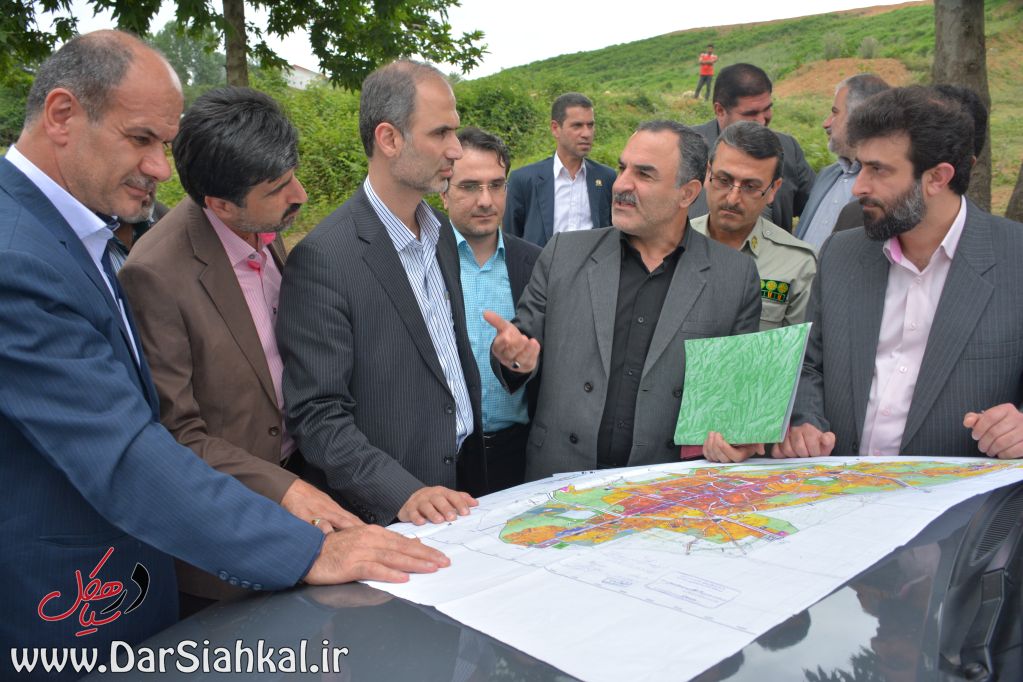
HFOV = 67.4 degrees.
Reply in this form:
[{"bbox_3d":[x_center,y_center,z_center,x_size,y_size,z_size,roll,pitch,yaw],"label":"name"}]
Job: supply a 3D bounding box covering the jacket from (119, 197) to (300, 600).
[{"bbox_3d":[-0.515,0.095,1.360,0.320,0.710,0.460,4,11,20],"label":"jacket"}]

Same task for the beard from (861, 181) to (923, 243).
[{"bbox_3d":[0.653,-0.222,1.310,0.095,0.105,0.130,-3,11,-18],"label":"beard"}]

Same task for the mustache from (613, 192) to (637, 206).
[{"bbox_3d":[0.222,-0.283,1.530,0.030,0.025,0.062,-6,12,-32],"label":"mustache"}]

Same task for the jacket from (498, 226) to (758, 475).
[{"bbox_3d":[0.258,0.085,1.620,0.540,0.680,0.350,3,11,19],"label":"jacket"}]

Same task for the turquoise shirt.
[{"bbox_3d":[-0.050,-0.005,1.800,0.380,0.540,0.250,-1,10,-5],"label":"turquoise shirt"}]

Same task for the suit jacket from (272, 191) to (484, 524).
[{"bbox_3d":[-0.248,0.050,1.450,0.340,0.700,0.480,4,11,20],"label":"suit jacket"}]

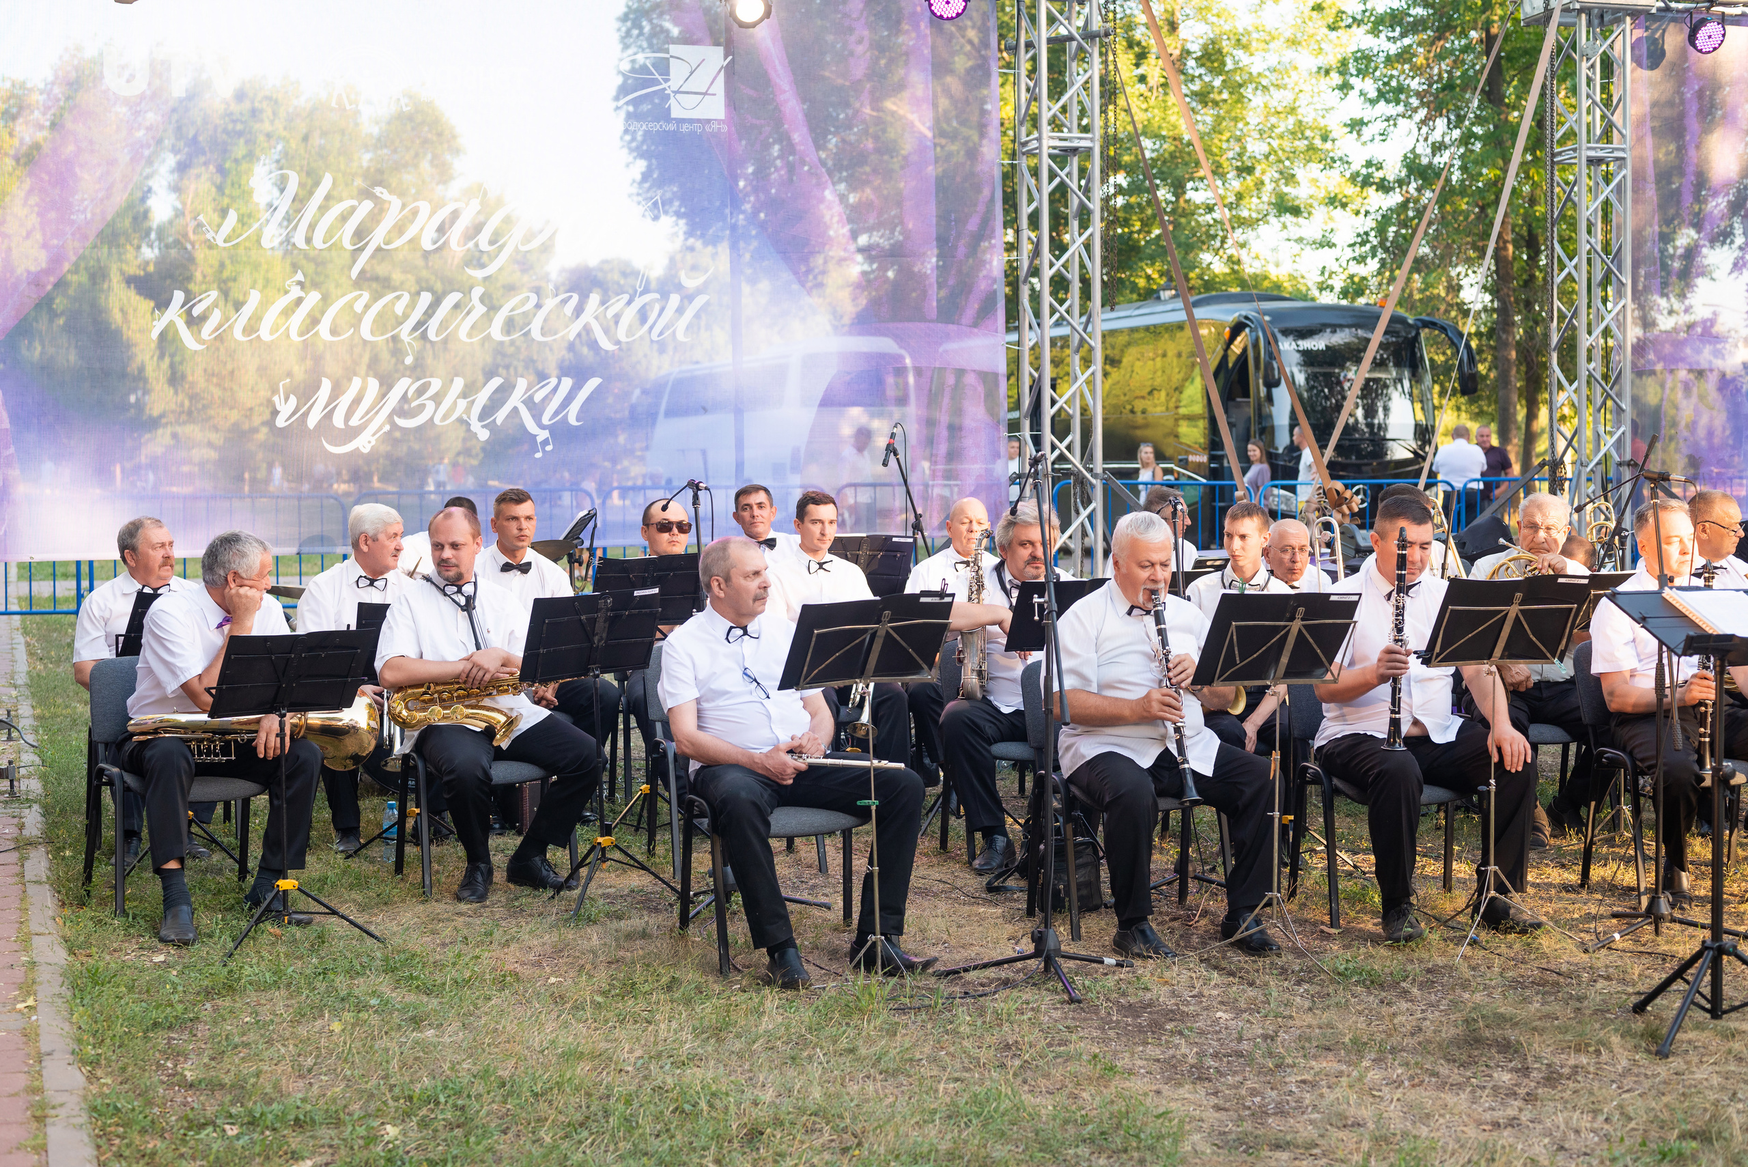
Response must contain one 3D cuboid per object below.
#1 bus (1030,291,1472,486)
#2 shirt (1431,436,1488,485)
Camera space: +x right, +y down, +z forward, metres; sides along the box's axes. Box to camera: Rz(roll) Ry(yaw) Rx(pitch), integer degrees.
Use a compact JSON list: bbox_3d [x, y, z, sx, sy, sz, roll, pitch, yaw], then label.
[{"bbox_3d":[3.887,-2.226,36.126,2.600,3.650,12.200,-1,3,-21],"label":"bus"},{"bbox_3d":[6.466,-1.312,26.800,0.620,0.600,0.360,0,3,14],"label":"shirt"}]

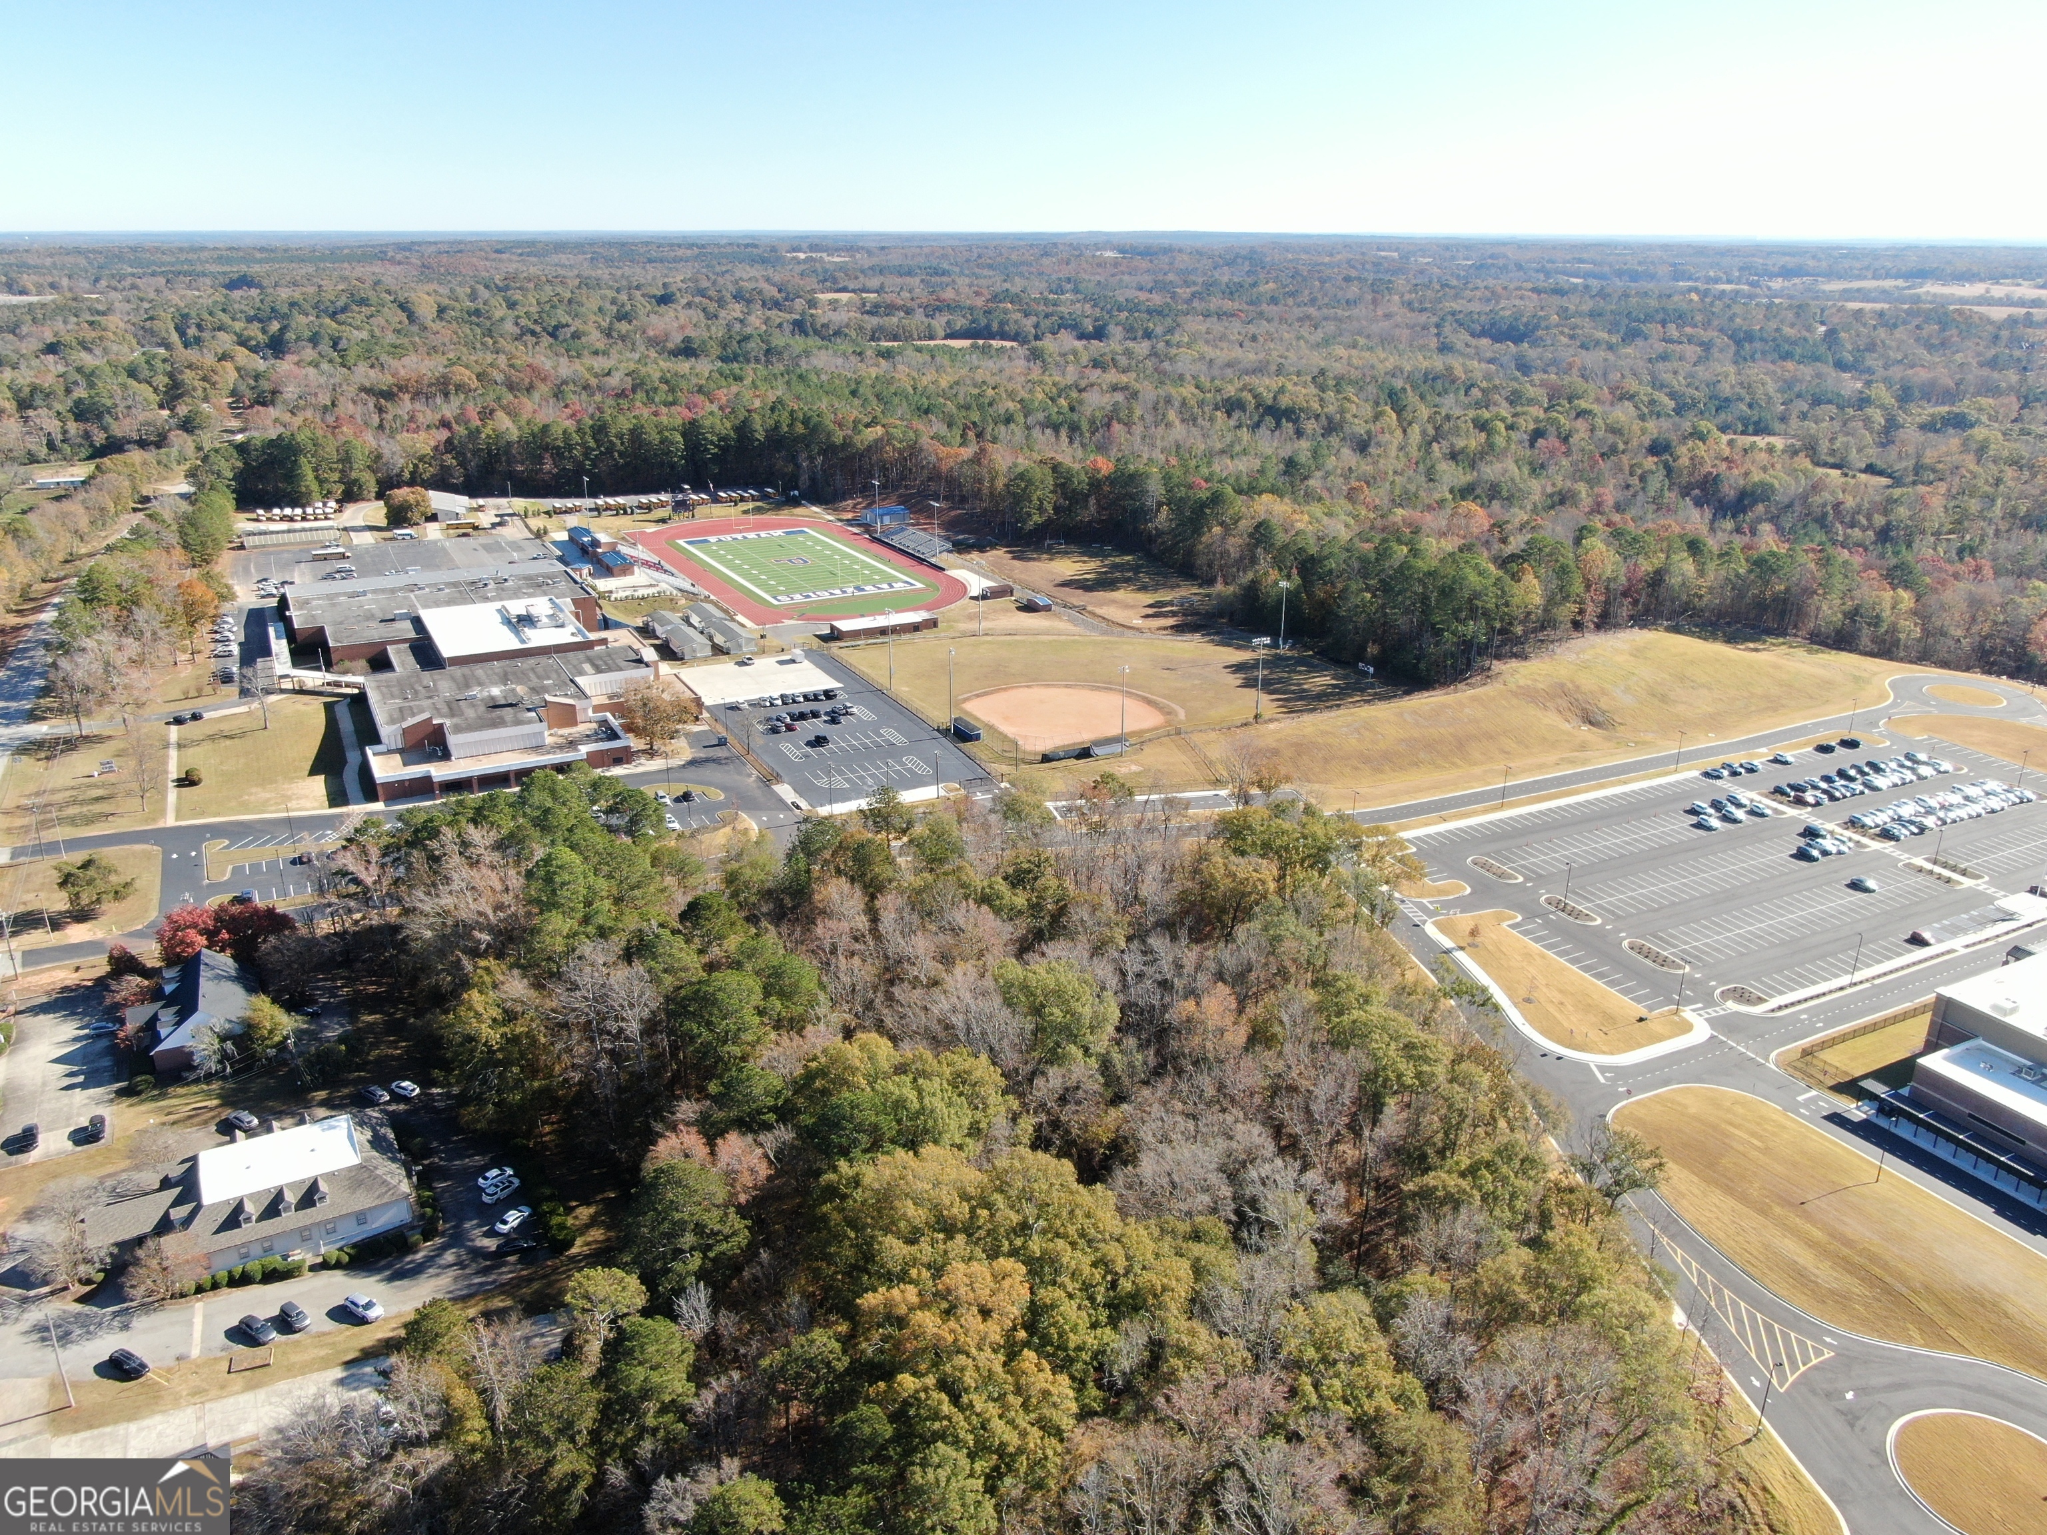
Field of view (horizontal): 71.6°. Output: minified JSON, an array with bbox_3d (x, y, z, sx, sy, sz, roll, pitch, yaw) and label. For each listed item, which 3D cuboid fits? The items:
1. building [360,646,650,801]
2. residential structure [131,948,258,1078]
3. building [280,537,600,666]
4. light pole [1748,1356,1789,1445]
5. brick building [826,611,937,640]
[{"bbox_3d":[-116.165,-13.029,328.336,68.500,10.200,65.000,-11,23,-27],"label":"building"},{"bbox_3d":[-121.153,34.613,207.419,16.800,7.600,23.700,-10,23,-26],"label":"residential structure"},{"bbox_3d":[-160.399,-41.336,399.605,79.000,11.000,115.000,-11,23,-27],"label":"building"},{"bbox_3d":[75.004,63.243,142.236,1.150,8.600,0.450,-2,21,-7],"label":"light pole"},{"bbox_3d":[-40.477,-41.922,420.766,31.000,3.200,10.800,-11,23,-27],"label":"brick building"}]

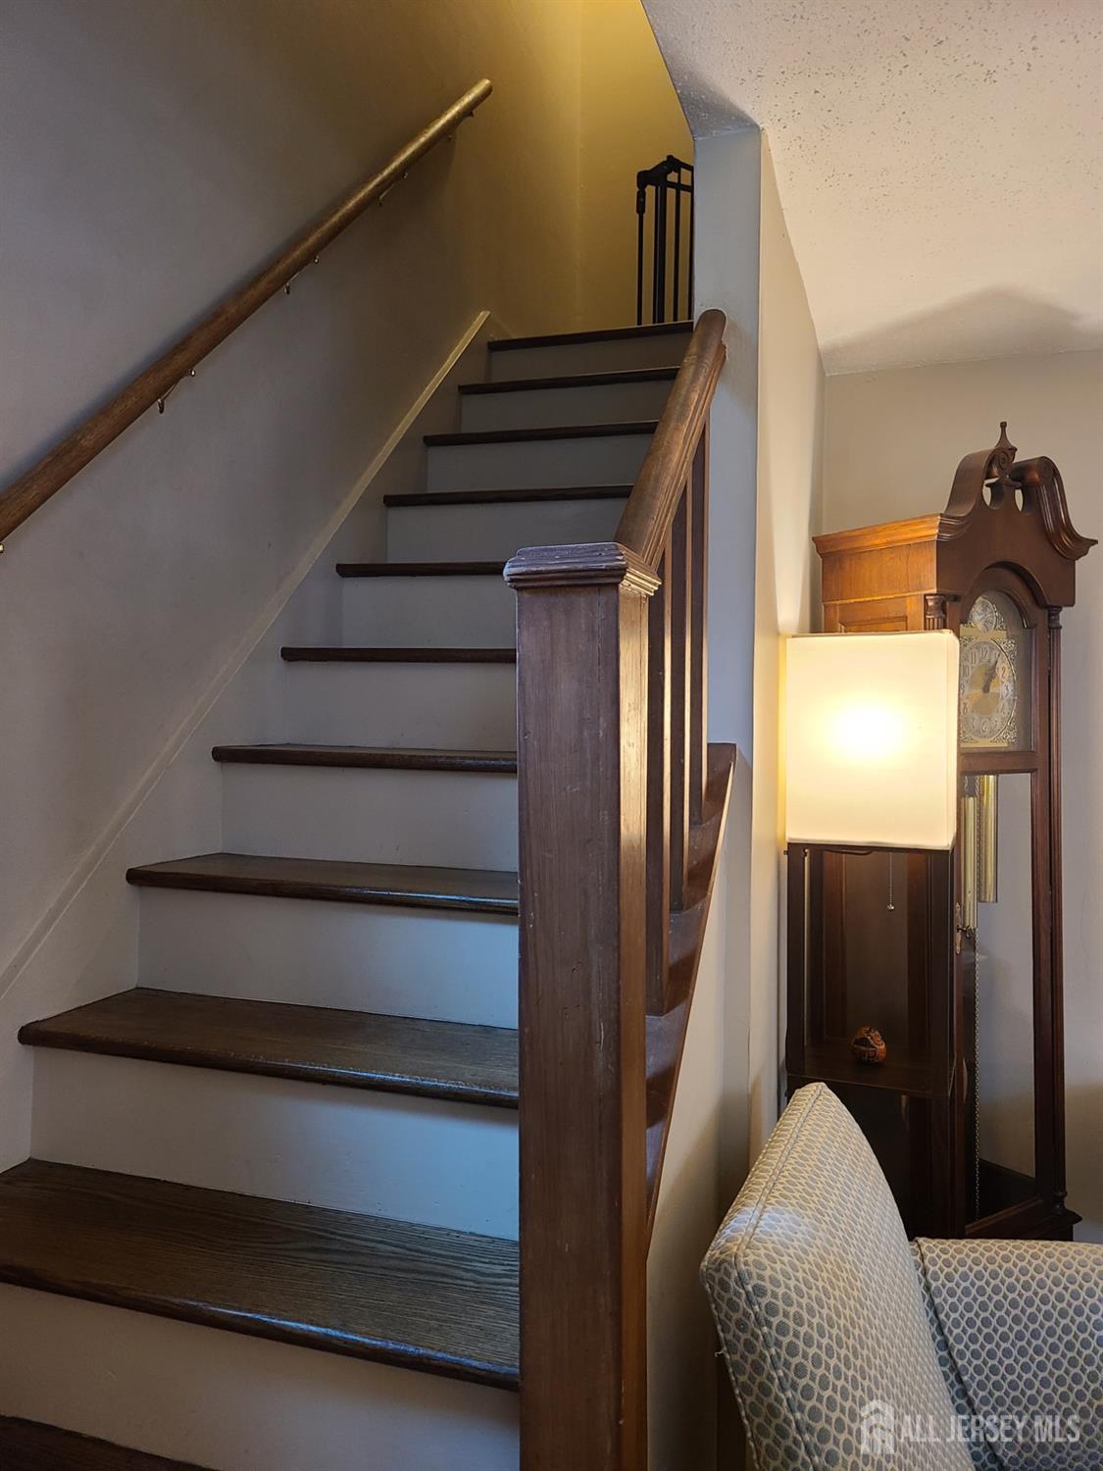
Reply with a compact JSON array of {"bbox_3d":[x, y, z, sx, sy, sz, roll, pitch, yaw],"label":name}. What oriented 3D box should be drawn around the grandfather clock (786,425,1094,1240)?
[{"bbox_3d":[0.924,0.361,2.515,0.595,2.088,0.323,-1,2,-36],"label":"grandfather clock"}]

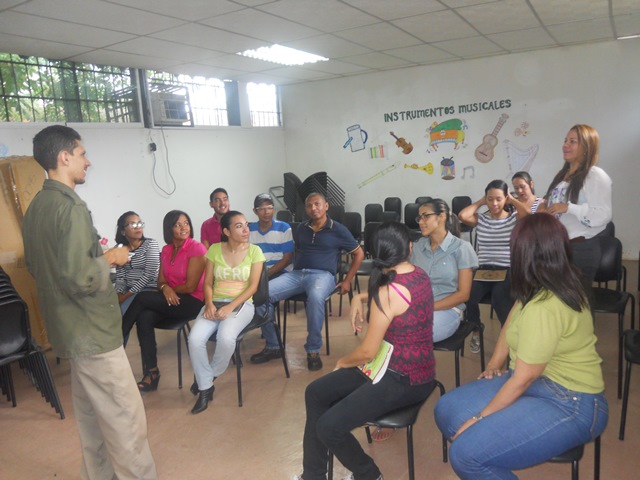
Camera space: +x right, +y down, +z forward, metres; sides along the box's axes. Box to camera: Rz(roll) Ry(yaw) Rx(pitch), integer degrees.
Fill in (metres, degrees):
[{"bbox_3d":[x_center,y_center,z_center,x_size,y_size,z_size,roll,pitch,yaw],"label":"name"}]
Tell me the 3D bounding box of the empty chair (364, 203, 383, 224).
[{"bbox_3d":[0.596,-0.008,6.442,0.470,0.820,0.530,2,11,31],"label":"empty chair"}]

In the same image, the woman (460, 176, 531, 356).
[{"bbox_3d":[1.348,0.166,4.014,0.580,1.200,0.800,1,10,27],"label":"woman"}]

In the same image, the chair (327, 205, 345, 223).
[{"bbox_3d":[0.109,-0.008,6.786,0.460,0.830,0.540,2,10,30],"label":"chair"}]

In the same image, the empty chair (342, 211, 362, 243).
[{"bbox_3d":[0.240,0.132,5.717,0.470,0.820,0.530,2,11,31],"label":"empty chair"}]

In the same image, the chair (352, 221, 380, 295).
[{"bbox_3d":[0.465,0.276,4.861,0.460,0.830,0.540,2,10,30],"label":"chair"}]

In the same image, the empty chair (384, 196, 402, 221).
[{"bbox_3d":[0.955,-0.166,7.277,0.470,0.820,0.530,2,11,31],"label":"empty chair"}]

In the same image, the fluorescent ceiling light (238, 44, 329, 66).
[{"bbox_3d":[-0.411,-2.140,6.020,0.600,0.080,1.200,2,10,30],"label":"fluorescent ceiling light"}]

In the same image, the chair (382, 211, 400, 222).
[{"bbox_3d":[0.683,0.132,5.675,0.460,0.830,0.540,2,10,30],"label":"chair"}]

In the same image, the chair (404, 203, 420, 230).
[{"bbox_3d":[1.104,-0.009,6.251,0.470,0.820,0.530,2,11,31],"label":"chair"}]

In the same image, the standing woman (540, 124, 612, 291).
[{"bbox_3d":[1.486,0.125,3.064,0.360,1.580,0.470,-5,9,-11],"label":"standing woman"}]

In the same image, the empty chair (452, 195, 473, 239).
[{"bbox_3d":[1.822,-0.143,6.799,0.470,0.820,0.530,2,11,31],"label":"empty chair"}]

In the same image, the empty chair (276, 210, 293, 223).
[{"bbox_3d":[-0.503,0.092,6.251,0.470,0.820,0.530,2,11,31],"label":"empty chair"}]

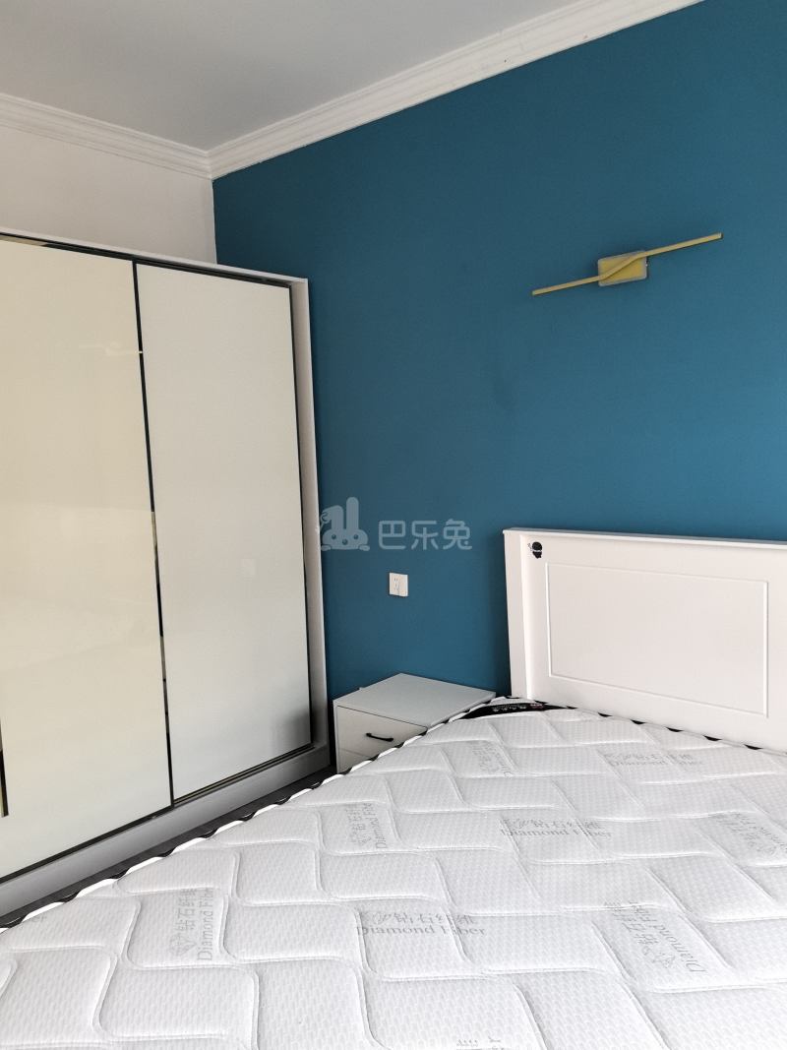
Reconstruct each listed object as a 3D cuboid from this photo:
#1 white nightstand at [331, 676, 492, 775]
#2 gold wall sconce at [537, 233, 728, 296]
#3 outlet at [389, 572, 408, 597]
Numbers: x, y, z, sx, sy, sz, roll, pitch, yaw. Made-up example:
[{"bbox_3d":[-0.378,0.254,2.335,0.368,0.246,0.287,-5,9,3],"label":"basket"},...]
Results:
[{"bbox_3d":[0.081,0.847,2.930,0.438,0.470,0.404,4,9,40],"label":"white nightstand"},{"bbox_3d":[0.672,-0.760,2.427,0.595,0.088,0.055,4,9,40],"label":"gold wall sconce"},{"bbox_3d":[0.022,0.231,3.160,0.087,0.087,0.010,4,9,40],"label":"outlet"}]

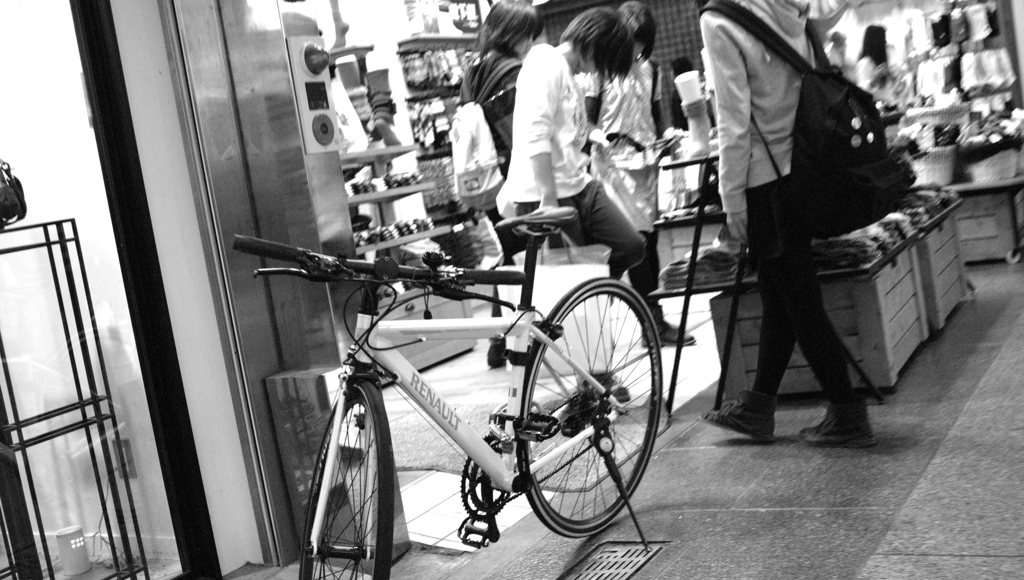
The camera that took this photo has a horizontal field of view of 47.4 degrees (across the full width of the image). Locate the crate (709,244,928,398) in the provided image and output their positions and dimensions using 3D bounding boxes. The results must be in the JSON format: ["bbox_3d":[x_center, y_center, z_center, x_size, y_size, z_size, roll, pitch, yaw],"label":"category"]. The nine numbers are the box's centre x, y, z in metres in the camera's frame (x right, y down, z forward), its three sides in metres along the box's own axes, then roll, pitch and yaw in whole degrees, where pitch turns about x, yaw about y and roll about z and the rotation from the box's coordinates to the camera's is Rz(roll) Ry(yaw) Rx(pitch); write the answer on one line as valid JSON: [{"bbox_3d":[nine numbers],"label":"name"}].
[{"bbox_3d":[1.207,0.107,4.490,0.600,0.410,0.800,-6,7,29],"label":"crate"}]

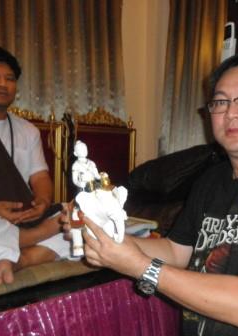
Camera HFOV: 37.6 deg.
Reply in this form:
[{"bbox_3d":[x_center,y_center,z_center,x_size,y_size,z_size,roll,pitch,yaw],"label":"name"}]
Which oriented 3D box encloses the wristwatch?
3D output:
[{"bbox_3d":[0.062,0.209,0.675,0.043,0.070,0.061,26,37,11],"label":"wristwatch"}]

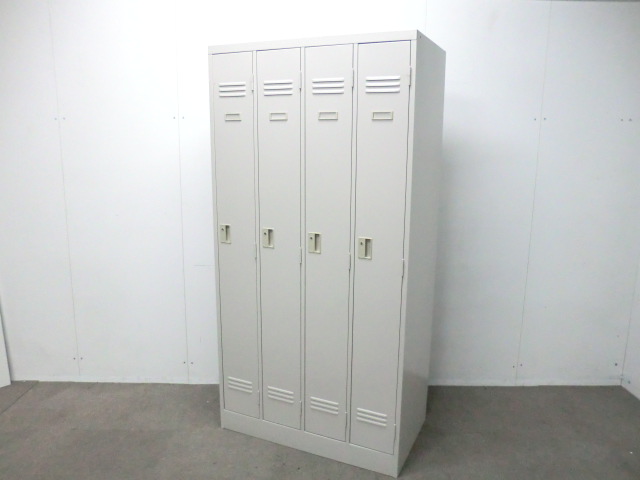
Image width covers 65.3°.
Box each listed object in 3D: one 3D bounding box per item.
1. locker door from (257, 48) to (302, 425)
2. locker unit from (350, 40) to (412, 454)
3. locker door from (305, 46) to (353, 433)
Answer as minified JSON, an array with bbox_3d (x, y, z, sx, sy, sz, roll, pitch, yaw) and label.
[{"bbox_3d":[-0.166,0.049,2.162,0.198,1.651,0.030,6,13,24],"label":"locker door"},{"bbox_3d":[0.327,0.047,2.189,0.209,1.651,0.480,6,13,24],"label":"locker unit"},{"bbox_3d":[0.031,0.067,2.076,0.199,1.650,0.030,6,13,24],"label":"locker door"}]

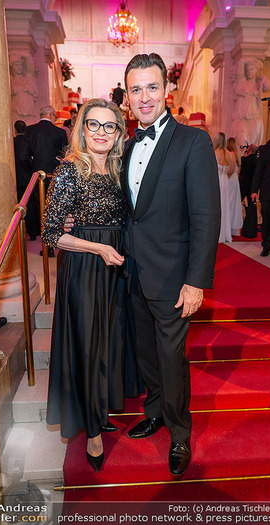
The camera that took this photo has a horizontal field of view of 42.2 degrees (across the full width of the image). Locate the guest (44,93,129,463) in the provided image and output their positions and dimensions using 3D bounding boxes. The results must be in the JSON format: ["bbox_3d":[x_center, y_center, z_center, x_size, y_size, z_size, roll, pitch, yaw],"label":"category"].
[{"bbox_3d":[-0.220,0.151,1.699,0.470,1.720,0.440,-1,14,-8],"label":"guest"}]

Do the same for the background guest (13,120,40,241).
[{"bbox_3d":[-1.627,-1.209,5.252,0.500,1.730,0.340,2,14,5],"label":"background guest"}]

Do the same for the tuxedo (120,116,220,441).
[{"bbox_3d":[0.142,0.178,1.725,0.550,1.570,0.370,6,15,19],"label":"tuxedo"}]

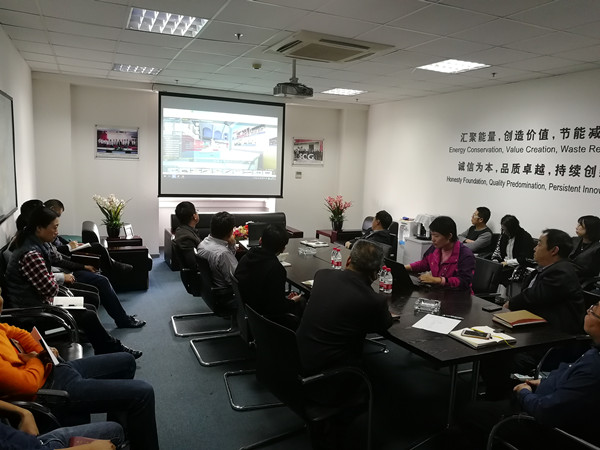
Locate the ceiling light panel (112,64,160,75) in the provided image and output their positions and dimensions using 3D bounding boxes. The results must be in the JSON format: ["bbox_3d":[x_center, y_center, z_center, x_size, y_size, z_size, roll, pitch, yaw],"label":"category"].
[{"bbox_3d":[-2.082,-1.994,5.951,0.600,0.060,0.600,-1,9,-25],"label":"ceiling light panel"}]

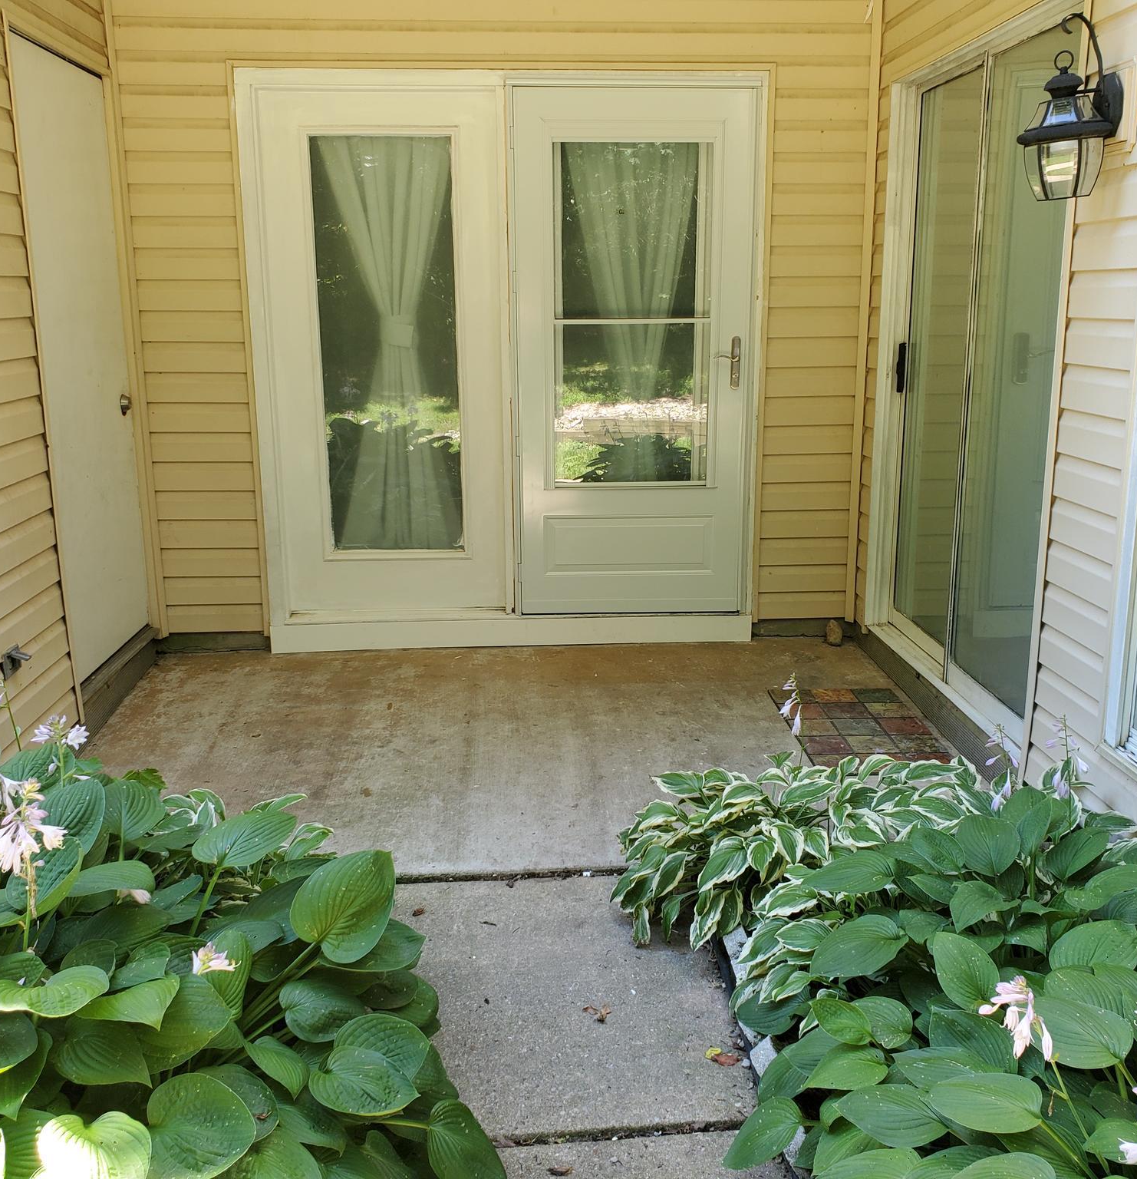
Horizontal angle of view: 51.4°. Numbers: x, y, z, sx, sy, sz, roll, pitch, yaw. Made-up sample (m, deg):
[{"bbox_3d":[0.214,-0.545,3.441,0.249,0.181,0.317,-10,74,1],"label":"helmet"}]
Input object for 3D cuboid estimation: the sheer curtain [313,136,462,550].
[{"bbox_3d":[-0.700,-0.939,4.651,0.540,1.610,0.080,-1,14,-3],"label":"sheer curtain"}]

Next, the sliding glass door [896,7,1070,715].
[{"bbox_3d":[1.235,-0.679,3.742,0.090,1.960,1.450,-1,14,-3],"label":"sliding glass door"}]

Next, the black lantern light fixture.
[{"bbox_3d":[1.118,-1.079,2.648,0.210,0.380,0.190,-1,14,-3],"label":"black lantern light fixture"}]

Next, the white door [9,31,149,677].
[{"bbox_3d":[-1.628,-0.746,4.027,0.060,1.990,0.800,-1,14,-3],"label":"white door"}]

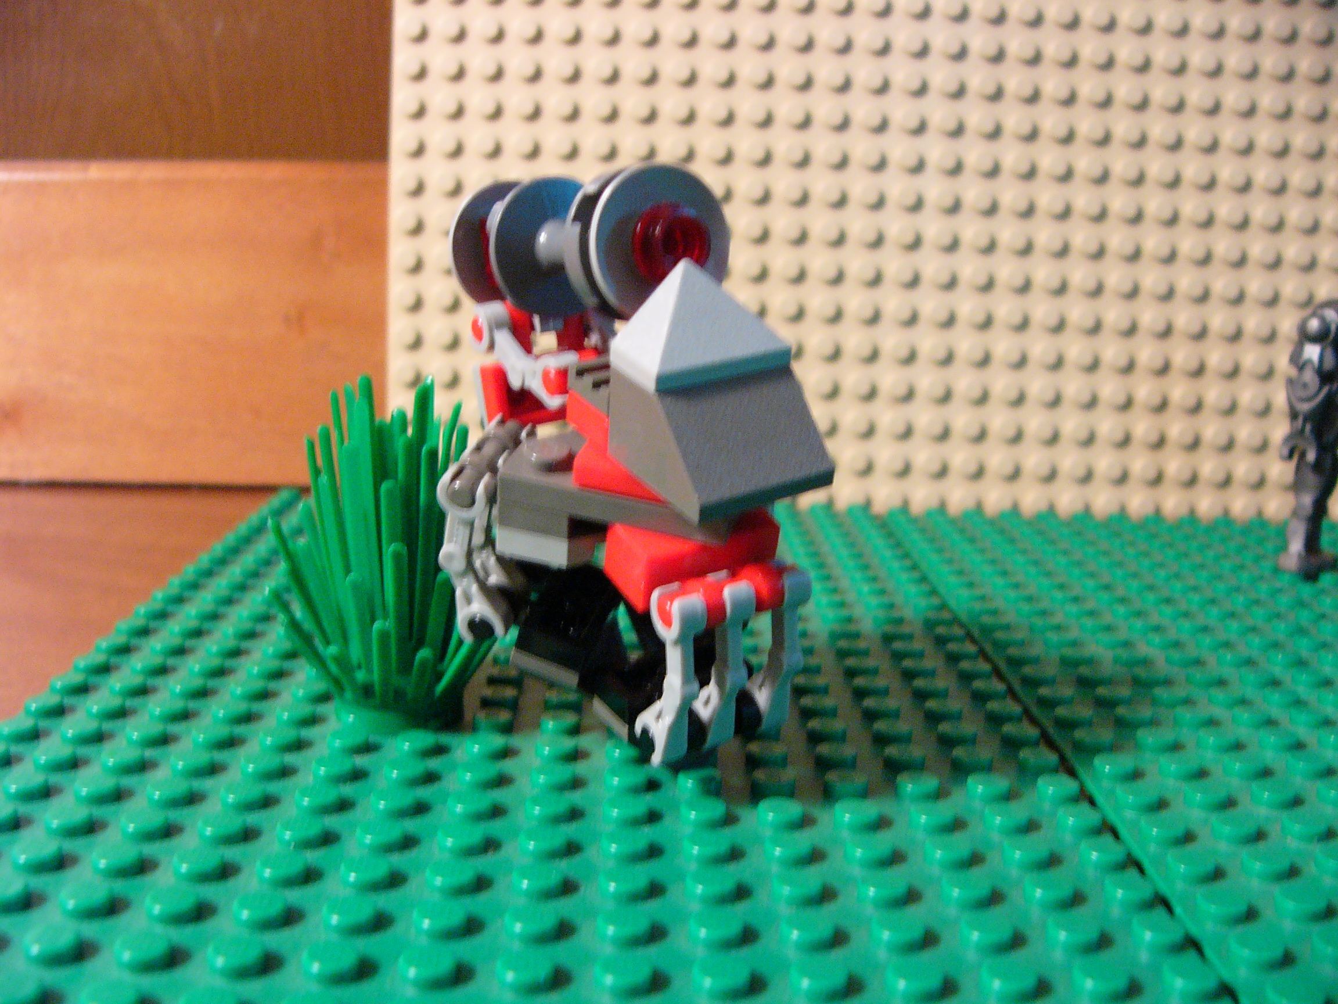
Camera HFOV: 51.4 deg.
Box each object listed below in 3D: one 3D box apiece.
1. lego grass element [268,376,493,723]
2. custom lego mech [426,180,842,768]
[{"bbox_3d":[-0.032,0.006,0.165,0.029,0.041,0.029,2,12,-2],"label":"lego grass element"},{"bbox_3d":[-0.007,-0.007,0.169,0.032,0.066,0.054,-6,14,-33],"label":"custom lego mech"}]

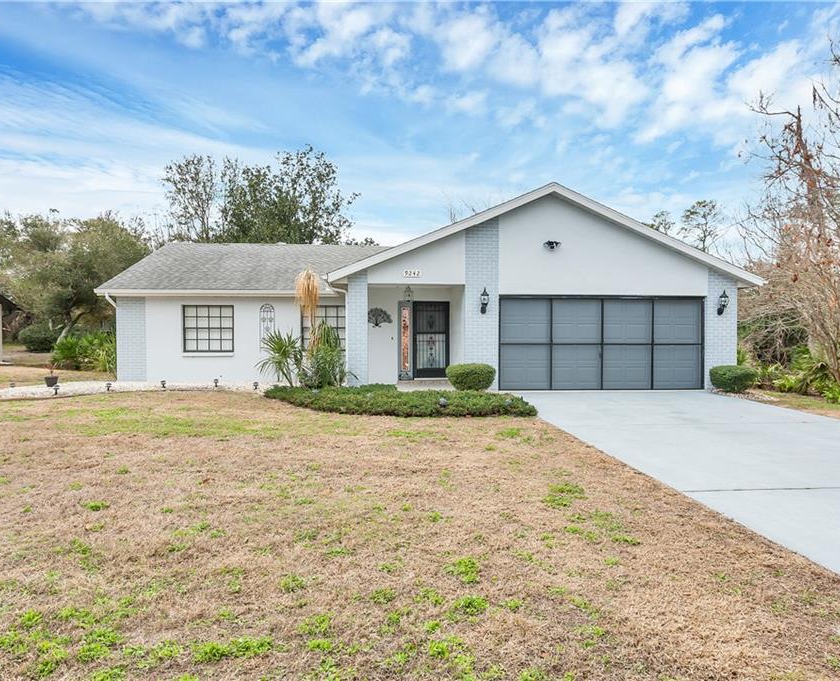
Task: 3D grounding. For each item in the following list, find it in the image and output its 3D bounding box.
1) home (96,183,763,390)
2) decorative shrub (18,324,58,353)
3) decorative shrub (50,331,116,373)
[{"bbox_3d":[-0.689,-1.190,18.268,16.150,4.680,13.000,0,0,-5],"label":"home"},{"bbox_3d":[-28.900,-0.150,41.000,3.200,2.150,2.900,0,0,-5],"label":"decorative shrub"},{"bbox_3d":[-12.850,0.420,20.800,2.700,1.600,2.200,0,0,-5],"label":"decorative shrub"}]

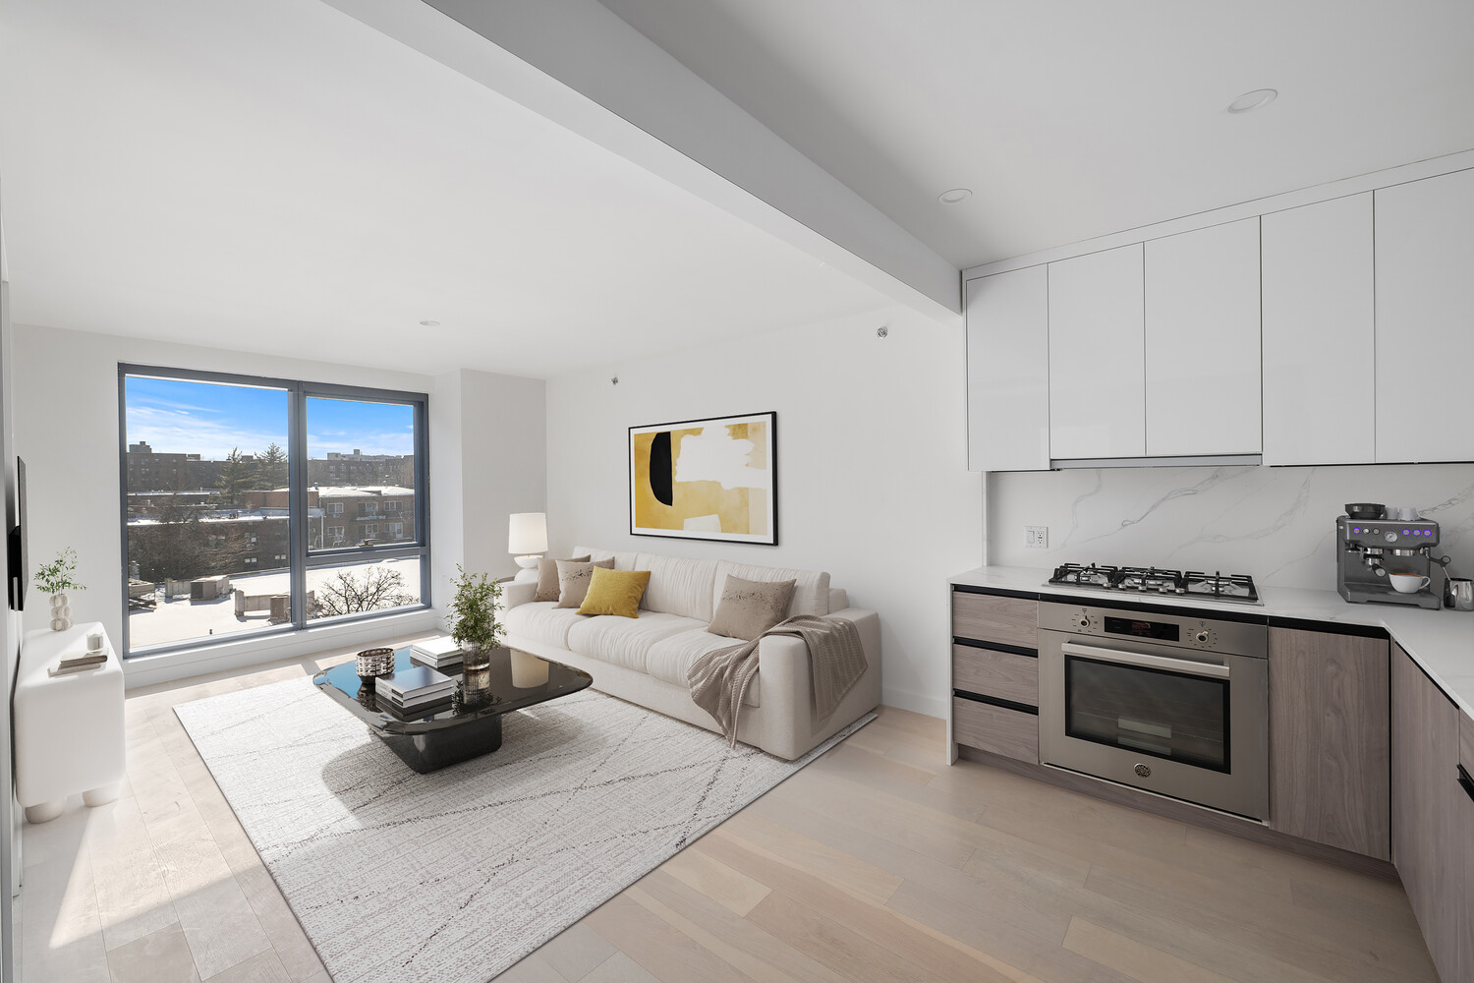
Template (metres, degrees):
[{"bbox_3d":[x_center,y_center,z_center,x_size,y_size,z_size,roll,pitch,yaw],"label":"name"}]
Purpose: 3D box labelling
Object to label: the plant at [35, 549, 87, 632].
[{"bbox_3d":[-4.177,0.595,3.529,0.220,0.515,0.220,0,1,40],"label":"plant"}]

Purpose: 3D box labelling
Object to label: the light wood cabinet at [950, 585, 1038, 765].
[{"bbox_3d":[1.405,0.913,2.935,0.396,0.870,0.610,0,1,40],"label":"light wood cabinet"}]

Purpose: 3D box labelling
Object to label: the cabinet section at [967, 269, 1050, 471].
[{"bbox_3d":[1.467,-0.606,3.017,0.381,0.993,0.340,0,1,39],"label":"cabinet section"}]

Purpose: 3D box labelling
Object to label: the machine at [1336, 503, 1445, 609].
[{"bbox_3d":[2.504,0.235,2.209,0.235,0.373,0.300,0,1,40],"label":"machine"}]

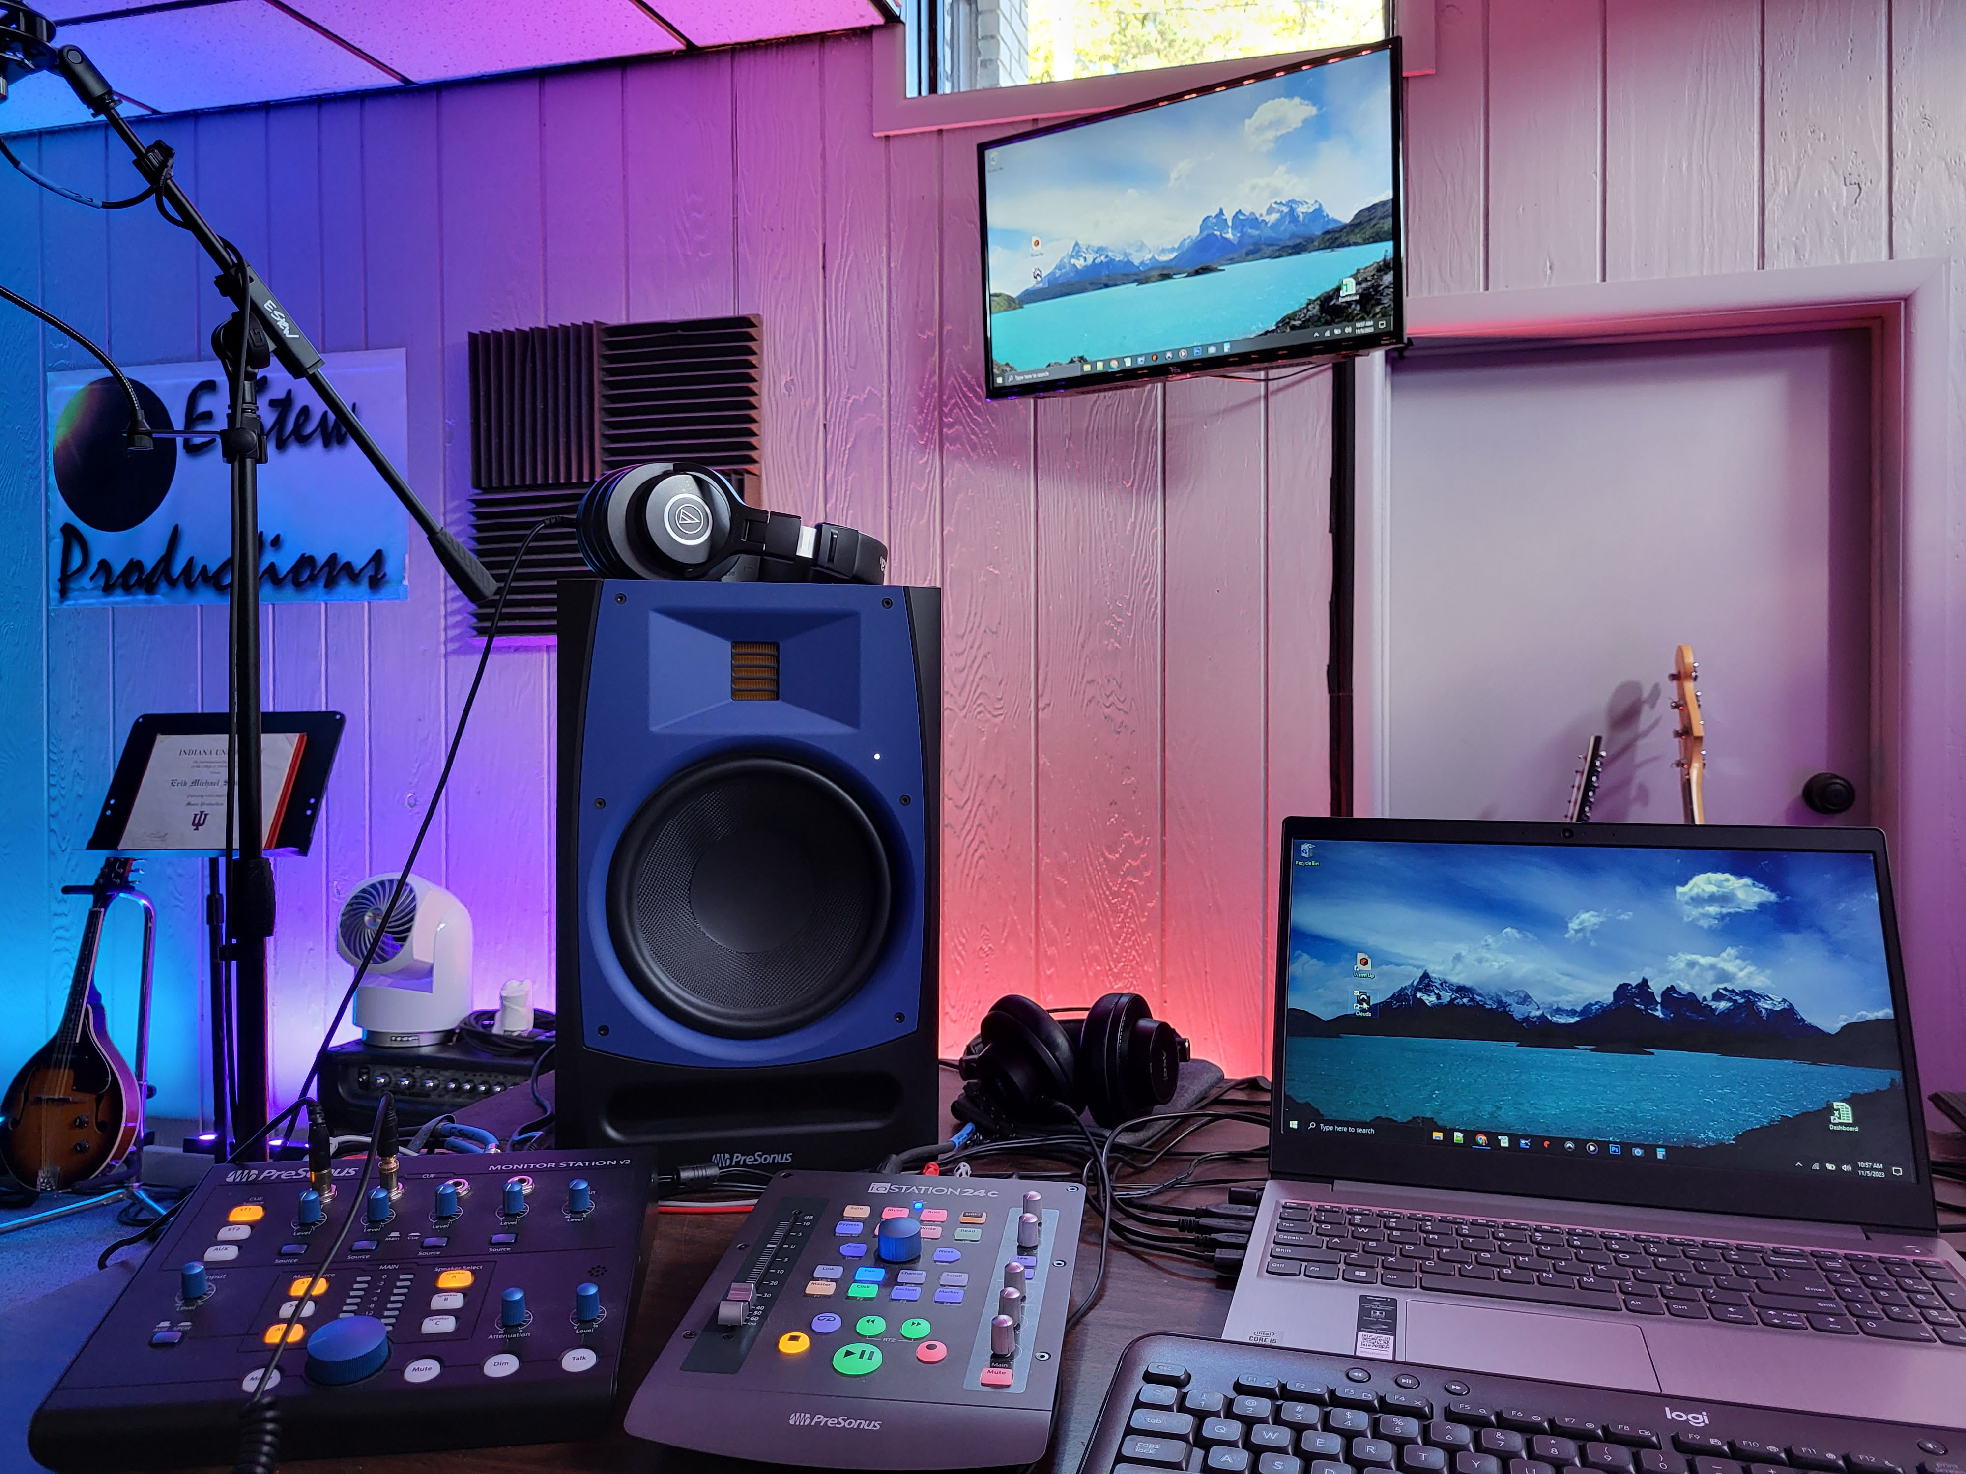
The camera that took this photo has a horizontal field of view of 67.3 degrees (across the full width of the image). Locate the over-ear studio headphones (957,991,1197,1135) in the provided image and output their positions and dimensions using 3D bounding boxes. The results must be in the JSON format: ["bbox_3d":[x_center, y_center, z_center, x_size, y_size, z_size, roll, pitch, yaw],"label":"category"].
[{"bbox_3d":[0.064,0.237,1.135,0.172,0.100,0.185,0,2,-5],"label":"over-ear studio headphones"}]

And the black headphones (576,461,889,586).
[{"bbox_3d":[-0.179,-0.150,1.070,0.205,0.088,0.160,4,0,-10],"label":"black headphones"}]

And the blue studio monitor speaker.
[{"bbox_3d":[-0.188,0.091,1.128,0.252,0.397,0.305,0,1,-14],"label":"blue studio monitor speaker"}]

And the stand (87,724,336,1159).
[{"bbox_3d":[-1.403,0.471,2.700,0.480,1.060,0.420,0,1,13],"label":"stand"}]

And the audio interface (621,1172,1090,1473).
[{"bbox_3d":[-0.045,0.266,0.712,0.174,0.062,0.230,0,1,8],"label":"audio interface"}]

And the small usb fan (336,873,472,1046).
[{"bbox_3d":[-0.960,0.371,2.450,0.190,0.280,0.195,0,1,8],"label":"small usb fan"}]

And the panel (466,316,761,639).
[{"bbox_3d":[-0.733,-0.503,2.924,0.610,0.610,0.050,0,1,15],"label":"panel"}]

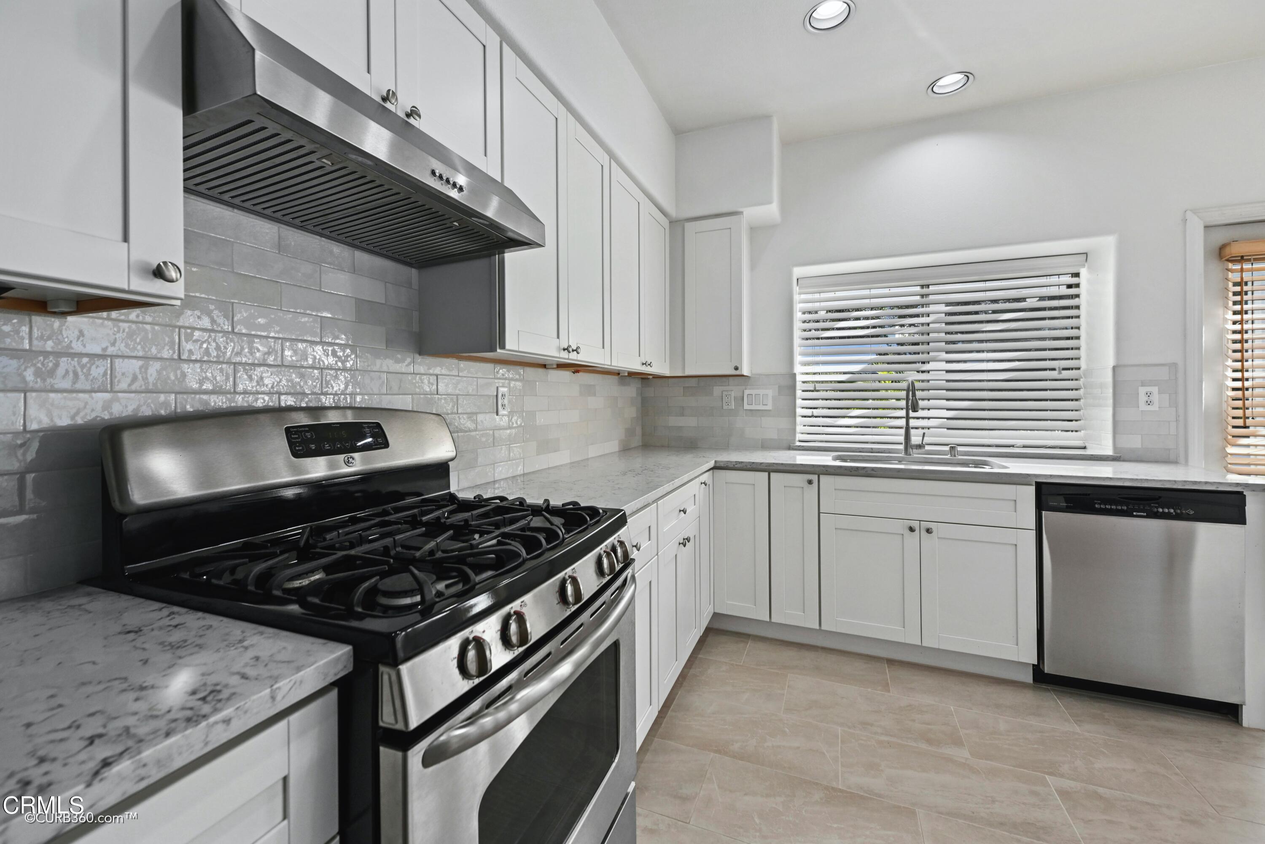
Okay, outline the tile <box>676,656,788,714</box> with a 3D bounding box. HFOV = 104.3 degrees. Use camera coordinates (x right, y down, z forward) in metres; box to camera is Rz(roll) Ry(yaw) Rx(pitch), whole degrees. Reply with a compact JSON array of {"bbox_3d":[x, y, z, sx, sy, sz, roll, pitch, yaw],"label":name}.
[{"bbox_3d":[0.430,1.125,2.119,0.439,0.010,0.300,1,3,22],"label":"tile"}]

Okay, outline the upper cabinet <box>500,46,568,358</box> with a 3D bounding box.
[{"bbox_3d":[-0.456,-0.669,1.666,0.320,0.895,0.382,1,3,22],"label":"upper cabinet"}]

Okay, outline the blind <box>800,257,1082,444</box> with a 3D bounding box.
[{"bbox_3d":[1.745,-0.389,2.908,1.466,1.037,0.065,1,3,22],"label":"blind"}]

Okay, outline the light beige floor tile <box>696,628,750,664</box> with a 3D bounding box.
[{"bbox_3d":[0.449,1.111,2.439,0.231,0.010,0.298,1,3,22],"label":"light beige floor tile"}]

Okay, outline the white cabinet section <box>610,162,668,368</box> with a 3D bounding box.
[{"bbox_3d":[-0.087,-0.688,2.498,0.319,0.864,0.800,1,3,22],"label":"white cabinet section"}]

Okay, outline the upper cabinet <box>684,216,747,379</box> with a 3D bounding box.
[{"bbox_3d":[0.516,-0.709,2.921,0.333,0.864,0.328,1,3,22],"label":"upper cabinet"}]

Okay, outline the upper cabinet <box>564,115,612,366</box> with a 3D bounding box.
[{"bbox_3d":[-0.312,-0.685,2.015,0.320,0.893,0.373,1,3,22],"label":"upper cabinet"}]

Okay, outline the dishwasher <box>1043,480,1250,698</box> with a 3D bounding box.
[{"bbox_3d":[2.039,0.657,2.164,0.596,0.850,0.610,1,3,22],"label":"dishwasher"}]

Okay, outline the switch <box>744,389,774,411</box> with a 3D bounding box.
[{"bbox_3d":[0.768,-0.135,3.007,0.166,0.118,0.010,1,3,22],"label":"switch"}]

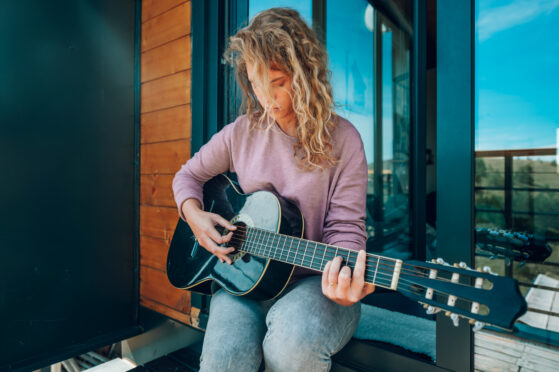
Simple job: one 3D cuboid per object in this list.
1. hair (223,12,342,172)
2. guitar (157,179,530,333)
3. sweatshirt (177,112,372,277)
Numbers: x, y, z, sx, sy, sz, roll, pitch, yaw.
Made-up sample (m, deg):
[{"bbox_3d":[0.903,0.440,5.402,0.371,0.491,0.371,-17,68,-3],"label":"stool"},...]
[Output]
[{"bbox_3d":[0.005,-0.265,1.020,0.290,0.450,0.280,1,1,30],"label":"hair"},{"bbox_3d":[0.030,0.163,0.930,1.000,0.370,0.110,4,-16,45],"label":"guitar"},{"bbox_3d":[-0.030,0.035,1.105,0.600,0.530,0.400,0,1,19],"label":"sweatshirt"}]

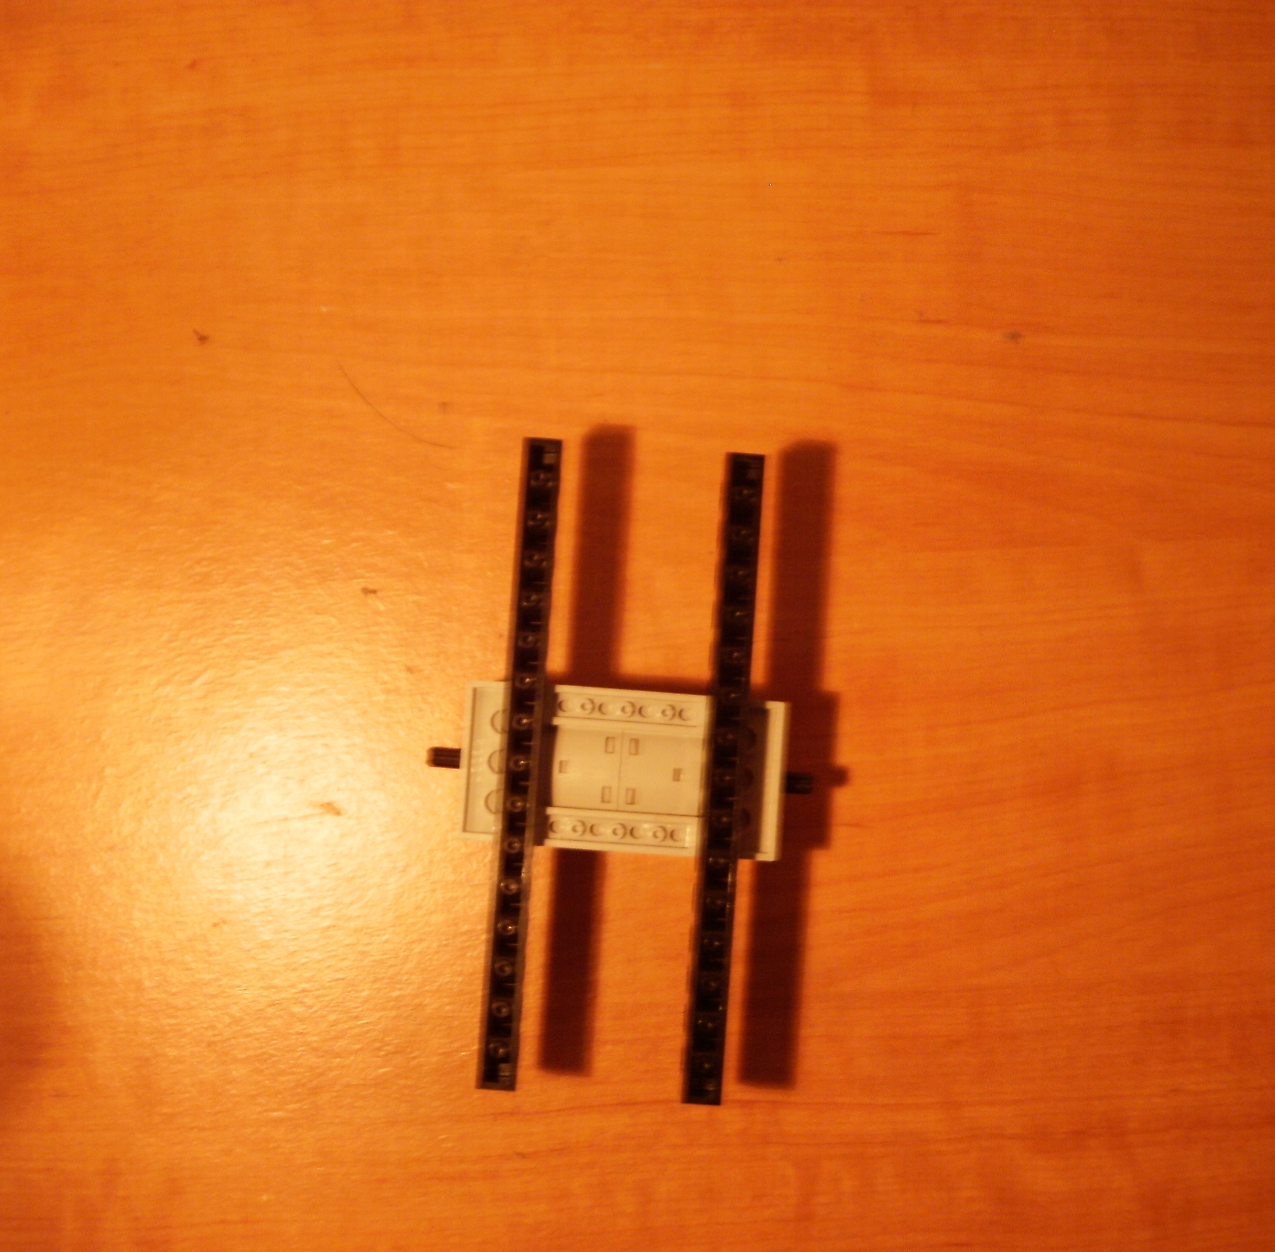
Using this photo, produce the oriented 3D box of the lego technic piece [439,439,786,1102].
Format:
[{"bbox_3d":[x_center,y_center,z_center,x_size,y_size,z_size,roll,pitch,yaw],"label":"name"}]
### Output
[{"bbox_3d":[-0.003,0.029,0.348,0.079,0.034,0.128,4,88,1],"label":"lego technic piece"}]

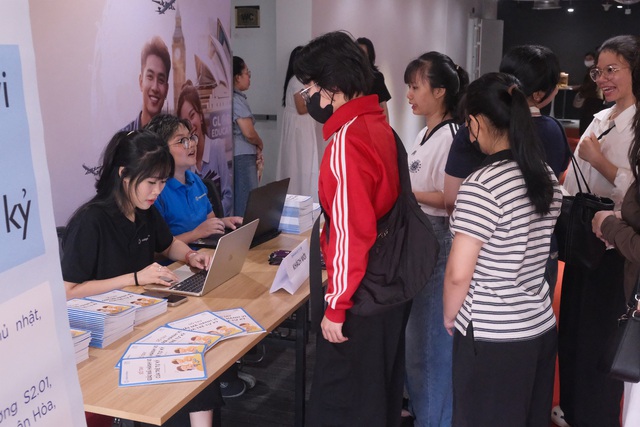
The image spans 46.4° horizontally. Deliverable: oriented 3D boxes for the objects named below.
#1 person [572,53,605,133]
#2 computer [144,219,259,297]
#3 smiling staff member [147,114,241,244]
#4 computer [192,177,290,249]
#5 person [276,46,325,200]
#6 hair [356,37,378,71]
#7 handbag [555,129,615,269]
[{"bbox_3d":[3.434,-1.203,9.350,0.460,1.570,0.340,9,15,36],"label":"person"},{"bbox_3d":[-0.405,0.142,2.604,0.290,0.208,0.304,4,13,18],"label":"computer"},{"bbox_3d":[-0.611,0.217,3.357,0.620,1.240,0.470,5,13,22],"label":"smiling staff member"},{"bbox_3d":[-0.337,-0.011,3.206,0.290,0.260,0.360,5,13,21],"label":"computer"},{"bbox_3d":[-0.192,-0.681,6.755,0.420,1.600,0.440,0,12,0],"label":"person"},{"bbox_3d":[0.374,-1.324,6.200,0.230,0.300,0.210,-7,14,-31],"label":"hair"},{"bbox_3d":[0.928,-0.056,2.620,0.240,0.470,0.130,-9,15,-36],"label":"handbag"}]

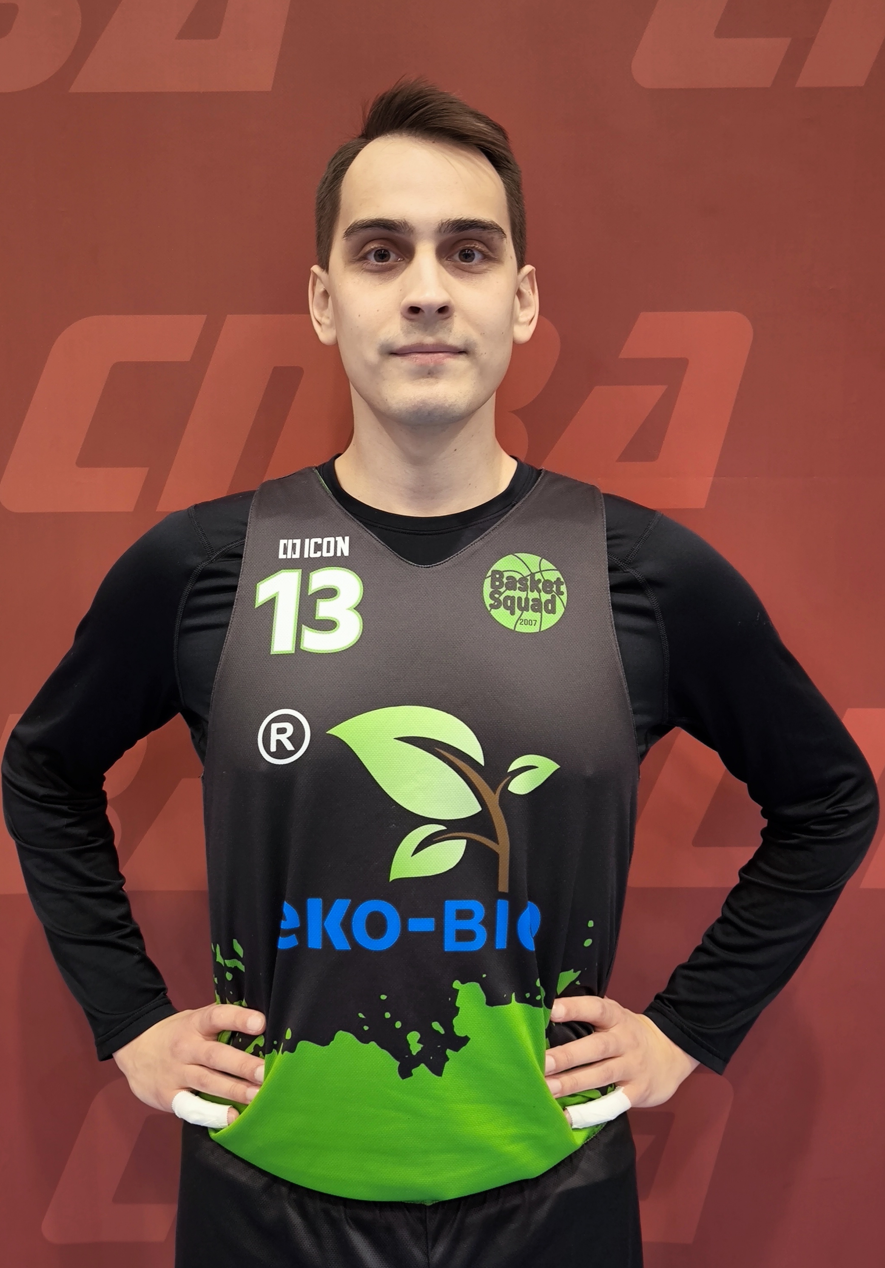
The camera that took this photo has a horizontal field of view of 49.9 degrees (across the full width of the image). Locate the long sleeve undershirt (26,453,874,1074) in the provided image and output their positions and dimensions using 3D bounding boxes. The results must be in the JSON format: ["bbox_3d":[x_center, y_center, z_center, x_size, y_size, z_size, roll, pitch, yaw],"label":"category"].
[{"bbox_3d":[-0.002,0.155,0.888,0.860,0.640,0.280,0,6,0],"label":"long sleeve undershirt"}]

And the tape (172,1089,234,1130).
[{"bbox_3d":[-0.223,0.442,0.887,0.058,0.025,0.026,16,12,21],"label":"tape"}]

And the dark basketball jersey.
[{"bbox_3d":[-0.021,0.167,0.875,0.395,0.630,0.260,0,6,0],"label":"dark basketball jersey"}]

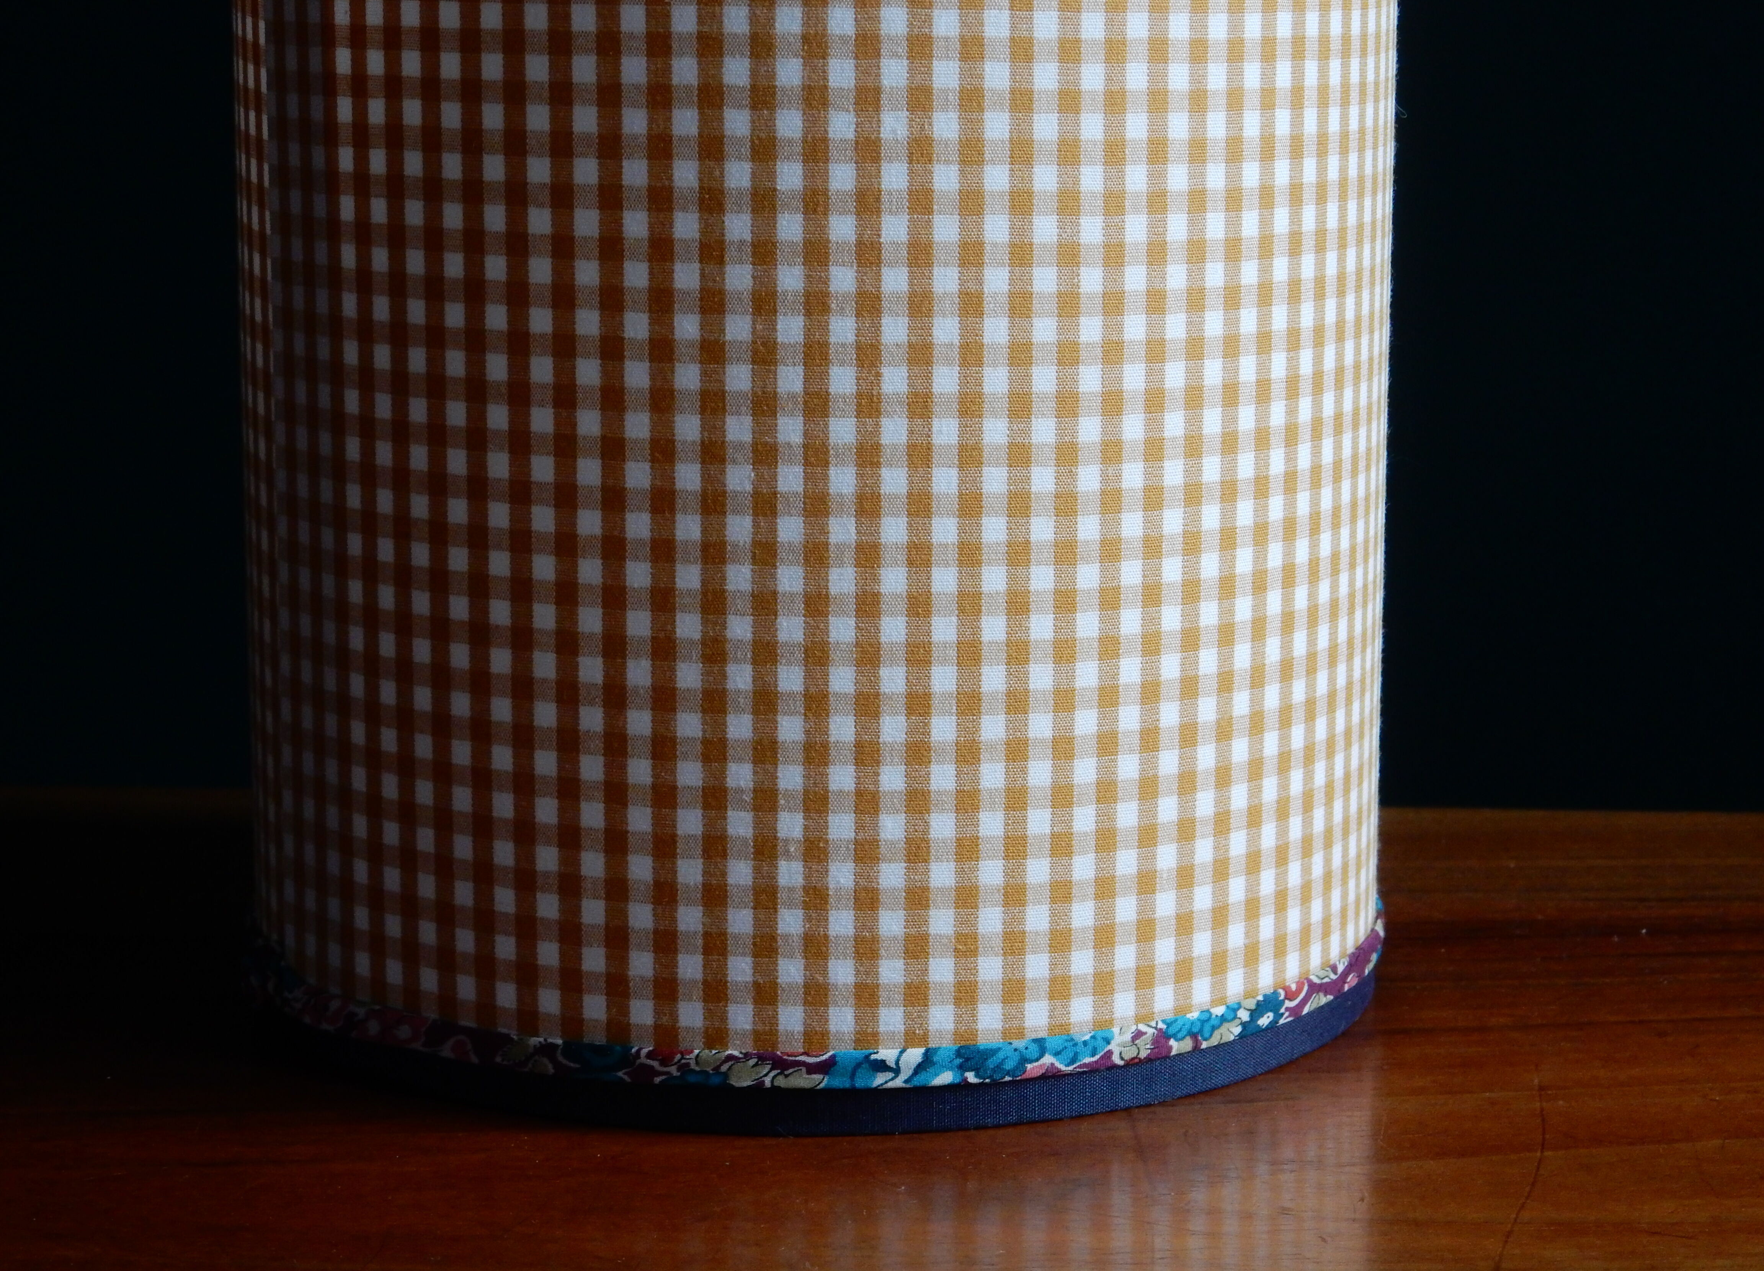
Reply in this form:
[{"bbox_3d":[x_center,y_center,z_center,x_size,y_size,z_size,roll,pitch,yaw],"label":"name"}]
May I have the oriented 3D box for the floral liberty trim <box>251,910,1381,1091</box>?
[{"bbox_3d":[-0.009,0.038,0.590,0.155,0.005,0.155,0,11,0],"label":"floral liberty trim"}]

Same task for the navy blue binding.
[{"bbox_3d":[-0.009,0.043,0.591,0.153,0.006,0.153,0,11,0],"label":"navy blue binding"}]

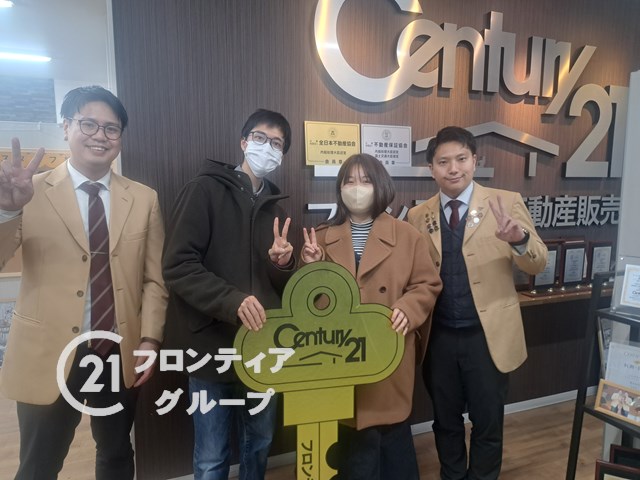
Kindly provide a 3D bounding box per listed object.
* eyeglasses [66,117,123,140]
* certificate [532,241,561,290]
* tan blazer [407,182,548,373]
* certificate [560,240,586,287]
[{"bbox_3d":[-0.706,-0.352,1.382,0.138,0.046,0.140,2,11,-45],"label":"eyeglasses"},{"bbox_3d":[1.351,0.155,2.652,0.195,0.290,0.030,-3,8,-18],"label":"certificate"},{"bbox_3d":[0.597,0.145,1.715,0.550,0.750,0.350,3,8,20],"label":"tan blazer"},{"bbox_3d":[1.557,0.147,2.720,0.190,0.285,0.030,-3,8,-18],"label":"certificate"}]

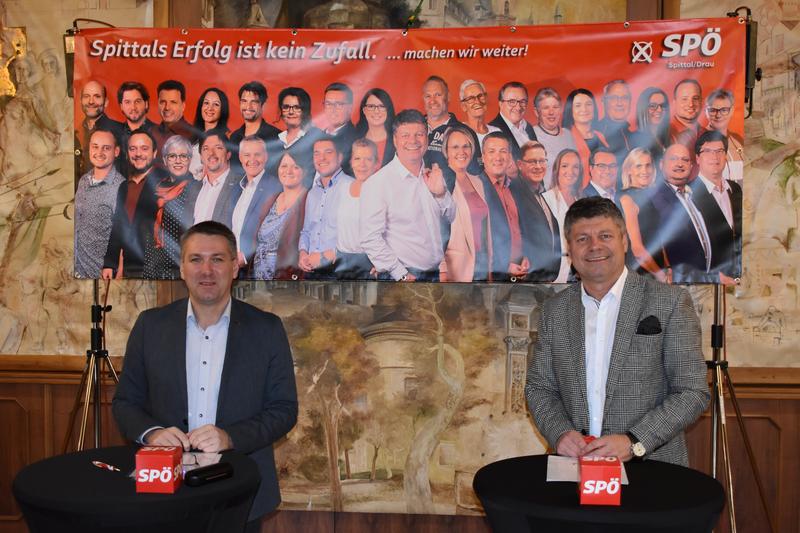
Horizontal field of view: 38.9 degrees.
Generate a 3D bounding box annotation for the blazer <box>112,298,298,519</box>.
[{"bbox_3d":[-0.590,0.452,3.524,0.560,0.729,0.410,0,3,-3],"label":"blazer"}]

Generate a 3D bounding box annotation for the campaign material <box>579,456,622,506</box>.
[{"bbox_3d":[0.509,0.546,2.891,0.100,0.100,0.100,0,3,6],"label":"campaign material"}]

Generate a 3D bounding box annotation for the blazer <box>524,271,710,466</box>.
[{"bbox_3d":[0.663,0.383,3.451,0.560,0.740,0.420,1,3,24],"label":"blazer"}]

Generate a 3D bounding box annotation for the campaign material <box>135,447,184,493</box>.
[{"bbox_3d":[-0.632,0.530,2.960,0.100,0.100,0.100,0,3,-2],"label":"campaign material"}]

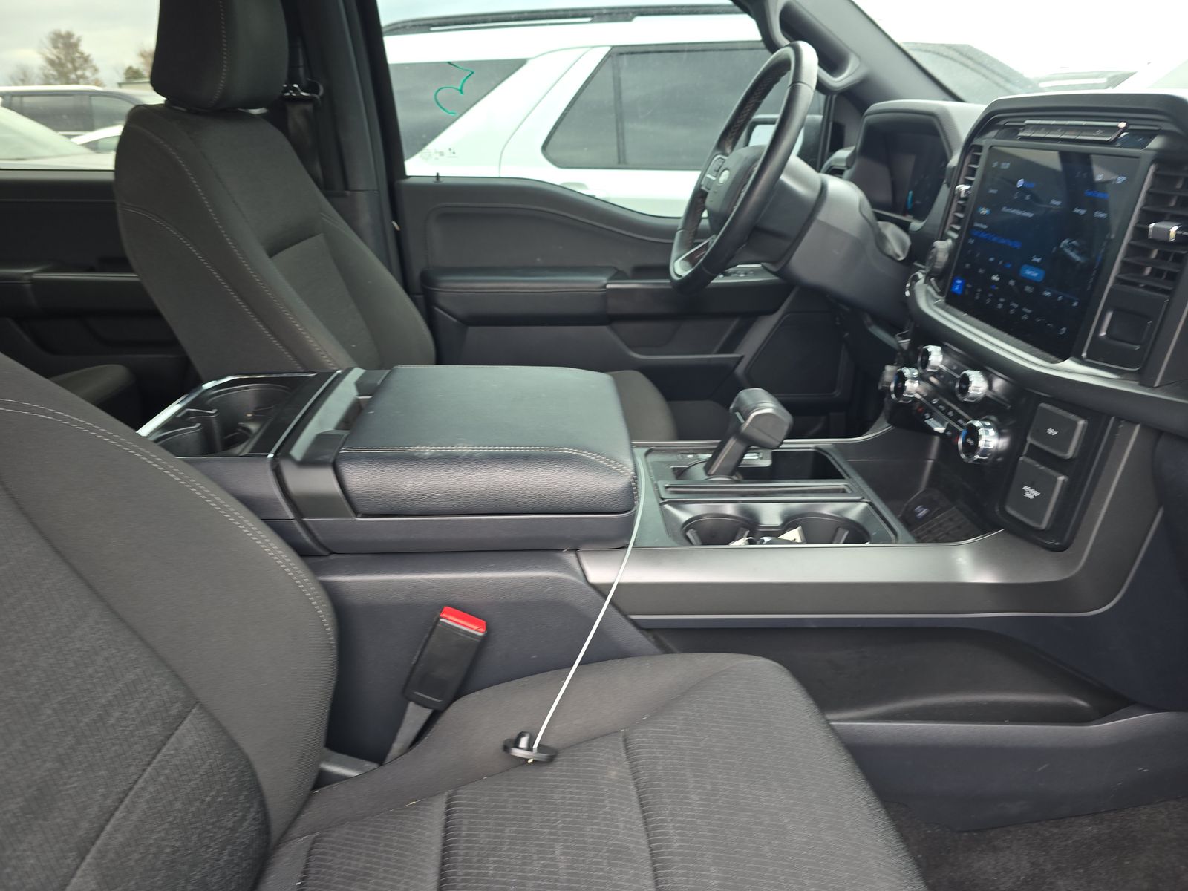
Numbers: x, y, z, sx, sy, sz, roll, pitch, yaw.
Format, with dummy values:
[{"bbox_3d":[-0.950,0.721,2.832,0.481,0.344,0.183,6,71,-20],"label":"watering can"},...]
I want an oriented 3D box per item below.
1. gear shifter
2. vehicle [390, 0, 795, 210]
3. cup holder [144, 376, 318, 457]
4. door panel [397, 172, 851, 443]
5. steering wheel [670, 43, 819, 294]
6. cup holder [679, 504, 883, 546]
[{"bbox_3d":[0.170,-0.018,0.961,0.125,0.112,0.075,0,23,-2],"label":"gear shifter"},{"bbox_3d":[0.900,-1.275,4.287,5.050,1.775,2.000,1,22,0],"label":"vehicle"},{"bbox_3d":[-0.389,-0.005,0.869,0.150,0.080,0.250,0,23,-2],"label":"cup holder"},{"bbox_3d":[0.103,-0.263,1.683,0.970,0.600,0.140,0,23,-2],"label":"door panel"},{"bbox_3d":[0.237,-0.399,1.192,0.090,0.387,0.387,23,20,-11],"label":"steering wheel"},{"bbox_3d":[0.196,0.119,0.862,0.205,0.075,0.105,0,23,-2],"label":"cup holder"}]

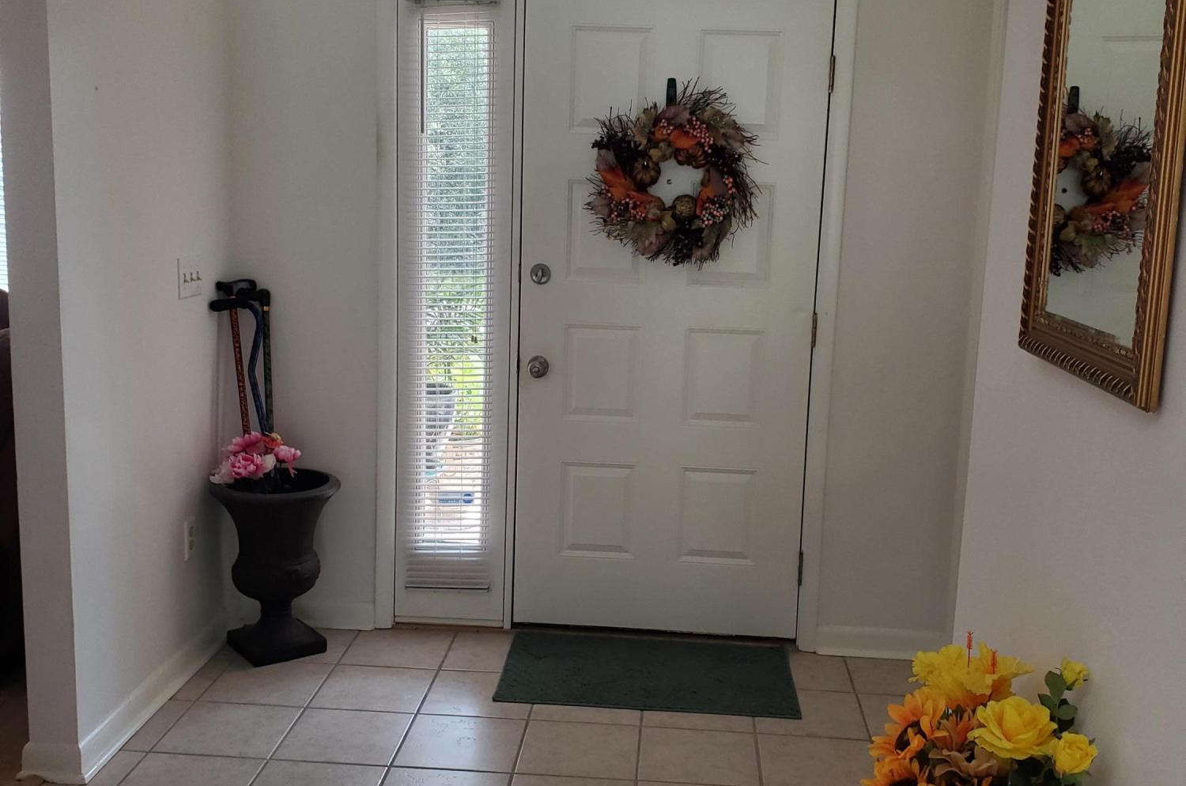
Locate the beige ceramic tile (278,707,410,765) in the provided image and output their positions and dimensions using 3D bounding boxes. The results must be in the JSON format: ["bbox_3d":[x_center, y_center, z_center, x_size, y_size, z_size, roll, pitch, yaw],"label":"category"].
[{"bbox_3d":[-0.652,0.905,3.123,0.302,0.010,0.300,2,10,4],"label":"beige ceramic tile"}]

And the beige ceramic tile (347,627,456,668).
[{"bbox_3d":[-0.605,0.808,3.725,0.303,0.010,0.301,2,10,4],"label":"beige ceramic tile"}]

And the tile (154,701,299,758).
[{"bbox_3d":[-0.946,0.885,3.110,0.300,0.010,0.297,2,10,4],"label":"tile"}]

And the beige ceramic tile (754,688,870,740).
[{"bbox_3d":[0.593,0.896,3.313,0.297,0.010,0.295,2,9,4],"label":"beige ceramic tile"}]

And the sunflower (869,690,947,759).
[{"bbox_3d":[0.405,0.427,1.530,0.055,0.100,0.100,20,-6,-43],"label":"sunflower"}]

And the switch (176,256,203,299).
[{"bbox_3d":[-1.156,-0.334,3.422,0.008,0.115,0.163,2,10,4],"label":"switch"}]

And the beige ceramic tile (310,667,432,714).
[{"bbox_3d":[-0.631,0.854,3.418,0.302,0.010,0.300,2,10,4],"label":"beige ceramic tile"}]

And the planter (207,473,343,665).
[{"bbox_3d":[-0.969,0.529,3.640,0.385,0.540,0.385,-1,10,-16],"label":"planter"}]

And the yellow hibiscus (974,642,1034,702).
[{"bbox_3d":[0.516,0.353,1.500,0.085,0.070,0.080,5,10,20],"label":"yellow hibiscus"}]

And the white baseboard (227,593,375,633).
[{"bbox_3d":[-0.940,0.721,3.883,0.457,0.091,0.016,2,10,4],"label":"white baseboard"}]

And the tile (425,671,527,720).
[{"bbox_3d":[-0.323,0.867,3.397,0.302,0.010,0.300,2,10,4],"label":"tile"}]

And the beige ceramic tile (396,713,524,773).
[{"bbox_3d":[-0.343,0.919,3.108,0.303,0.010,0.301,2,10,4],"label":"beige ceramic tile"}]

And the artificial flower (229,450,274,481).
[{"bbox_3d":[-1.018,0.215,3.539,0.140,0.095,0.120,0,10,-8],"label":"artificial flower"}]

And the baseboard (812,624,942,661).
[{"bbox_3d":[0.901,0.785,3.718,0.396,0.094,0.018,2,9,4],"label":"baseboard"}]

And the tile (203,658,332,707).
[{"bbox_3d":[-0.925,0.840,3.414,0.297,0.010,0.295,2,9,4],"label":"tile"}]

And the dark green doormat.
[{"bbox_3d":[0.165,0.838,3.584,0.866,0.010,0.535,2,10,4],"label":"dark green doormat"}]

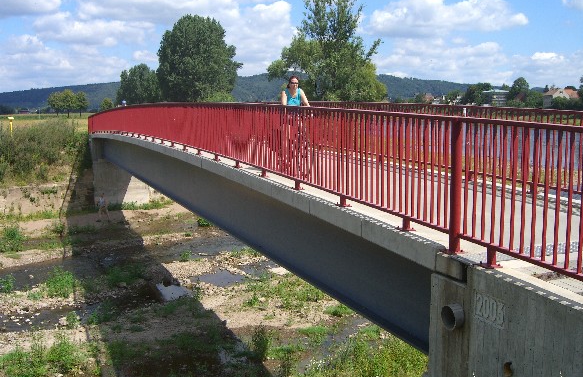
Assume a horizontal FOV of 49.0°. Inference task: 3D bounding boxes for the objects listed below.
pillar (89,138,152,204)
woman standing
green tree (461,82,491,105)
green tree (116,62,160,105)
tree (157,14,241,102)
[{"bbox_3d":[-11.475,-1.169,42.941,3.700,4.300,1.400,-3,8,-22],"label":"pillar"},{"bbox_3d":[0.059,-0.854,9.500,0.500,1.640,0.380,1,7,12],"label":"woman standing"},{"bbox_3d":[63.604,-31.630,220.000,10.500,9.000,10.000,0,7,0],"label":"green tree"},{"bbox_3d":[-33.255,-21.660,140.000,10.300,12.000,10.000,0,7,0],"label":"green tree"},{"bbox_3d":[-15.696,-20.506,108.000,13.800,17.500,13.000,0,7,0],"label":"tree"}]

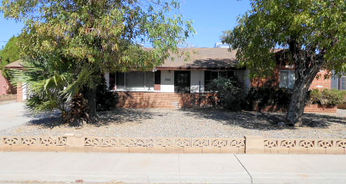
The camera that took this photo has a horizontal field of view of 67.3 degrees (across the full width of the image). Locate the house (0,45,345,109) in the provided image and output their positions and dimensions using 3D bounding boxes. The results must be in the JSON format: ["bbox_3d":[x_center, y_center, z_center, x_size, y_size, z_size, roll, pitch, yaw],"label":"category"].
[{"bbox_3d":[-0.900,-1.200,18.000,19.000,3.800,9.800,0,3,0],"label":"house"}]

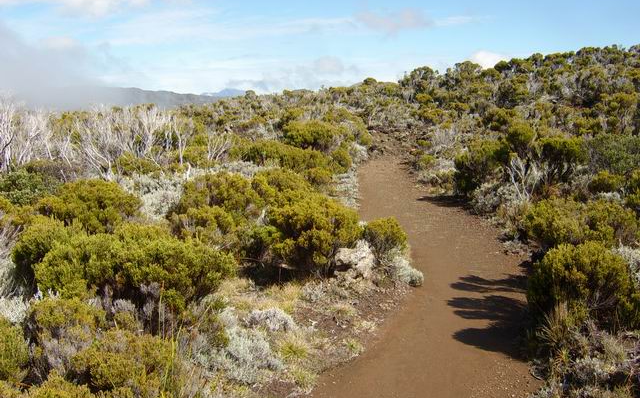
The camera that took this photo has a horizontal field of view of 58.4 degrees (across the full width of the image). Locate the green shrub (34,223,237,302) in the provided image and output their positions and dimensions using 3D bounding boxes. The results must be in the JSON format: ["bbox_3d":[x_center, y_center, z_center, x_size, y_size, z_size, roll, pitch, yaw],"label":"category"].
[{"bbox_3d":[-1.574,0.567,4.890,1.647,0.679,1.132,0,10,0],"label":"green shrub"}]

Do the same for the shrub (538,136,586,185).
[{"bbox_3d":[4.358,-0.692,10.300,0.860,0.880,0.800,0,10,0],"label":"shrub"}]

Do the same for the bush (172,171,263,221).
[{"bbox_3d":[-1.445,-0.007,8.000,1.280,0.760,1.150,0,10,0],"label":"bush"}]

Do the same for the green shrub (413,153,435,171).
[{"bbox_3d":[2.370,-0.828,13.000,0.450,0.410,0.430,0,10,0],"label":"green shrub"}]

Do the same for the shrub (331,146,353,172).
[{"bbox_3d":[0.525,-0.977,14.000,0.546,0.638,0.546,0,10,0],"label":"shrub"}]

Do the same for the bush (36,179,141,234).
[{"bbox_3d":[-2.828,0.104,7.000,1.256,0.679,1.081,0,10,0],"label":"bush"}]

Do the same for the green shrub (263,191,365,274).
[{"bbox_3d":[-0.077,0.355,5.900,0.980,0.800,0.950,0,10,0],"label":"green shrub"}]

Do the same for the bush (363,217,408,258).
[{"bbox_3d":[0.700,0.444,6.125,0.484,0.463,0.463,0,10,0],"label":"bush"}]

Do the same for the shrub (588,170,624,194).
[{"bbox_3d":[4.837,-0.295,9.676,0.597,0.412,0.535,0,10,0],"label":"shrub"}]

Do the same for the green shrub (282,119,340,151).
[{"bbox_3d":[-0.242,-1.792,16.300,1.620,0.930,1.450,0,10,0],"label":"green shrub"}]

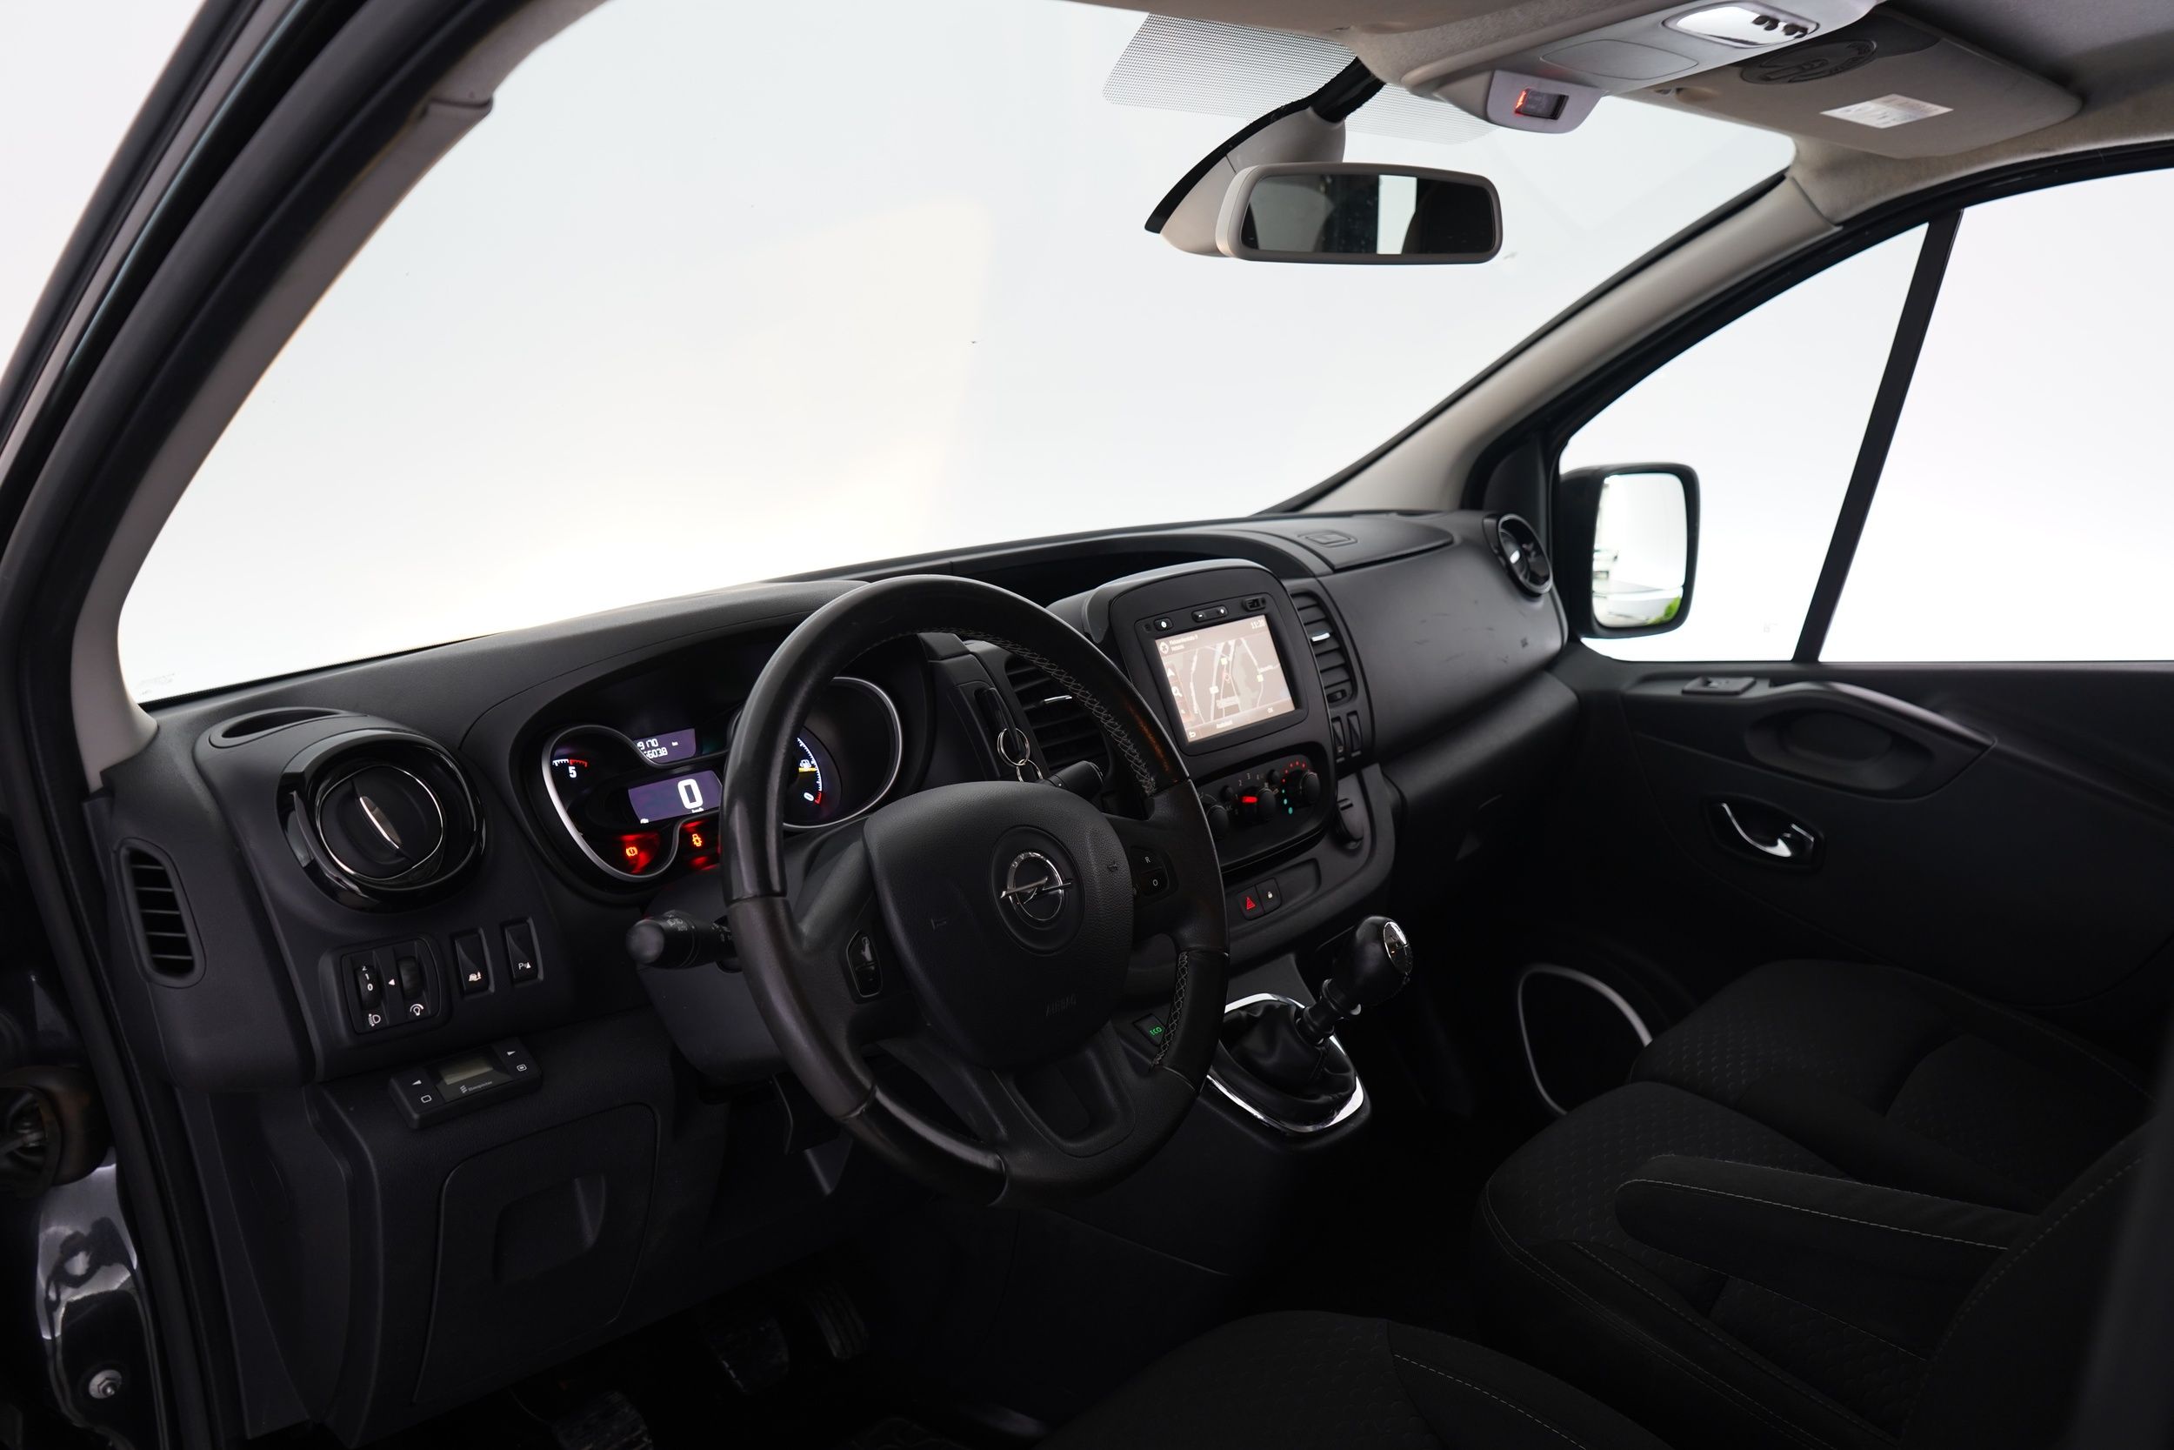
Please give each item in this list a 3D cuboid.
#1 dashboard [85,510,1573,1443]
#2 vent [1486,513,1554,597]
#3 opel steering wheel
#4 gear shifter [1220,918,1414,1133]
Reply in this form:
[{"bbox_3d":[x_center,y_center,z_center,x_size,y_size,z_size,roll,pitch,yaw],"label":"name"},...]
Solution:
[{"bbox_3d":[0.075,0.097,1.472,0.450,0.470,1.580,10,17,38],"label":"dashboard"},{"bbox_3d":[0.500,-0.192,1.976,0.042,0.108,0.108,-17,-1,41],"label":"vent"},{"bbox_3d":[-0.065,0.098,1.040,0.100,0.385,0.385,-24,-5,41],"label":"opel steering wheel"},{"bbox_3d":[0.156,0.211,1.231,0.135,0.165,0.125,10,17,38],"label":"gear shifter"}]

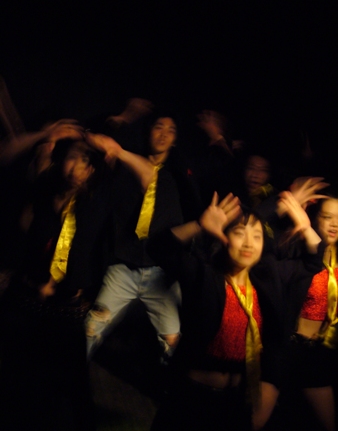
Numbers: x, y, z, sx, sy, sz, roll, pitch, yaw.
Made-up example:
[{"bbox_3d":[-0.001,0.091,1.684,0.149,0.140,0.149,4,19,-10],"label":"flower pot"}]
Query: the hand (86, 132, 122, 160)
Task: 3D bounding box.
[{"bbox_3d":[-0.325,-0.348,4.600,0.185,0.100,0.080,29,15,-6],"label":"hand"}]

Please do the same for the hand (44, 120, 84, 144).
[{"bbox_3d":[-0.504,-0.405,4.400,0.180,0.110,0.080,-3,24,-6],"label":"hand"}]

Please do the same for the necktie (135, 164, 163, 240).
[{"bbox_3d":[-0.102,-0.068,4.750,0.090,0.390,0.050,12,6,-1],"label":"necktie"}]

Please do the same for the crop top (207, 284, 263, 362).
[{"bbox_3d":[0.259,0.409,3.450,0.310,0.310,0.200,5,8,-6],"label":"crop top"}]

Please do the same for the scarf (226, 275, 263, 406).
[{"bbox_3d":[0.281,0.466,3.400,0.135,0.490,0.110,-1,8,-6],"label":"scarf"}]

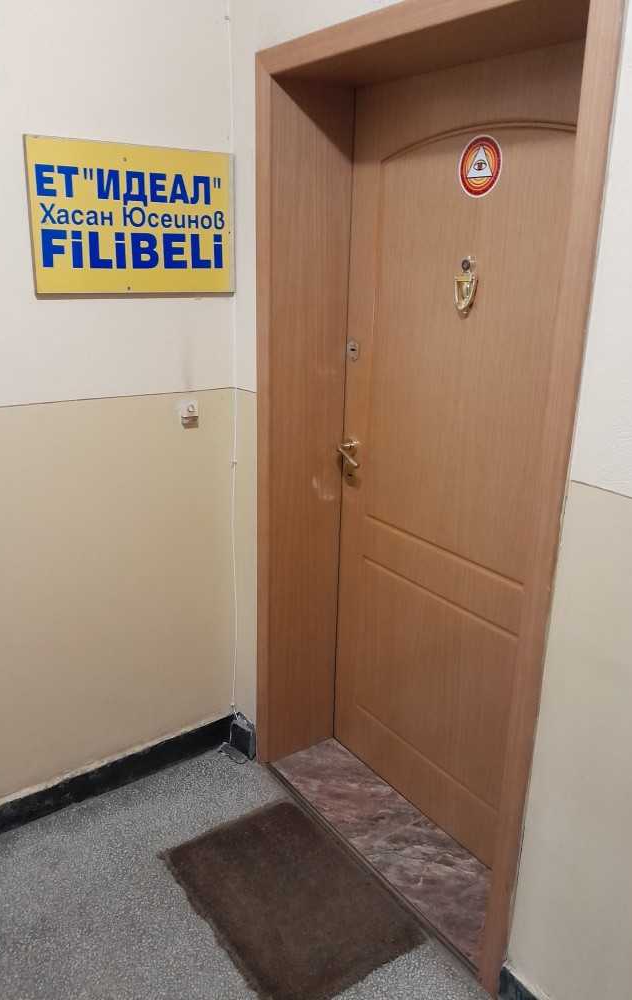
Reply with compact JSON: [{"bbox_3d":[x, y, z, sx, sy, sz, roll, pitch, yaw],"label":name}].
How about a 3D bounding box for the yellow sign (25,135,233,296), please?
[{"bbox_3d":[-0.446,-0.707,1.907,0.544,0.350,0.015,-11,21,-35],"label":"yellow sign"}]

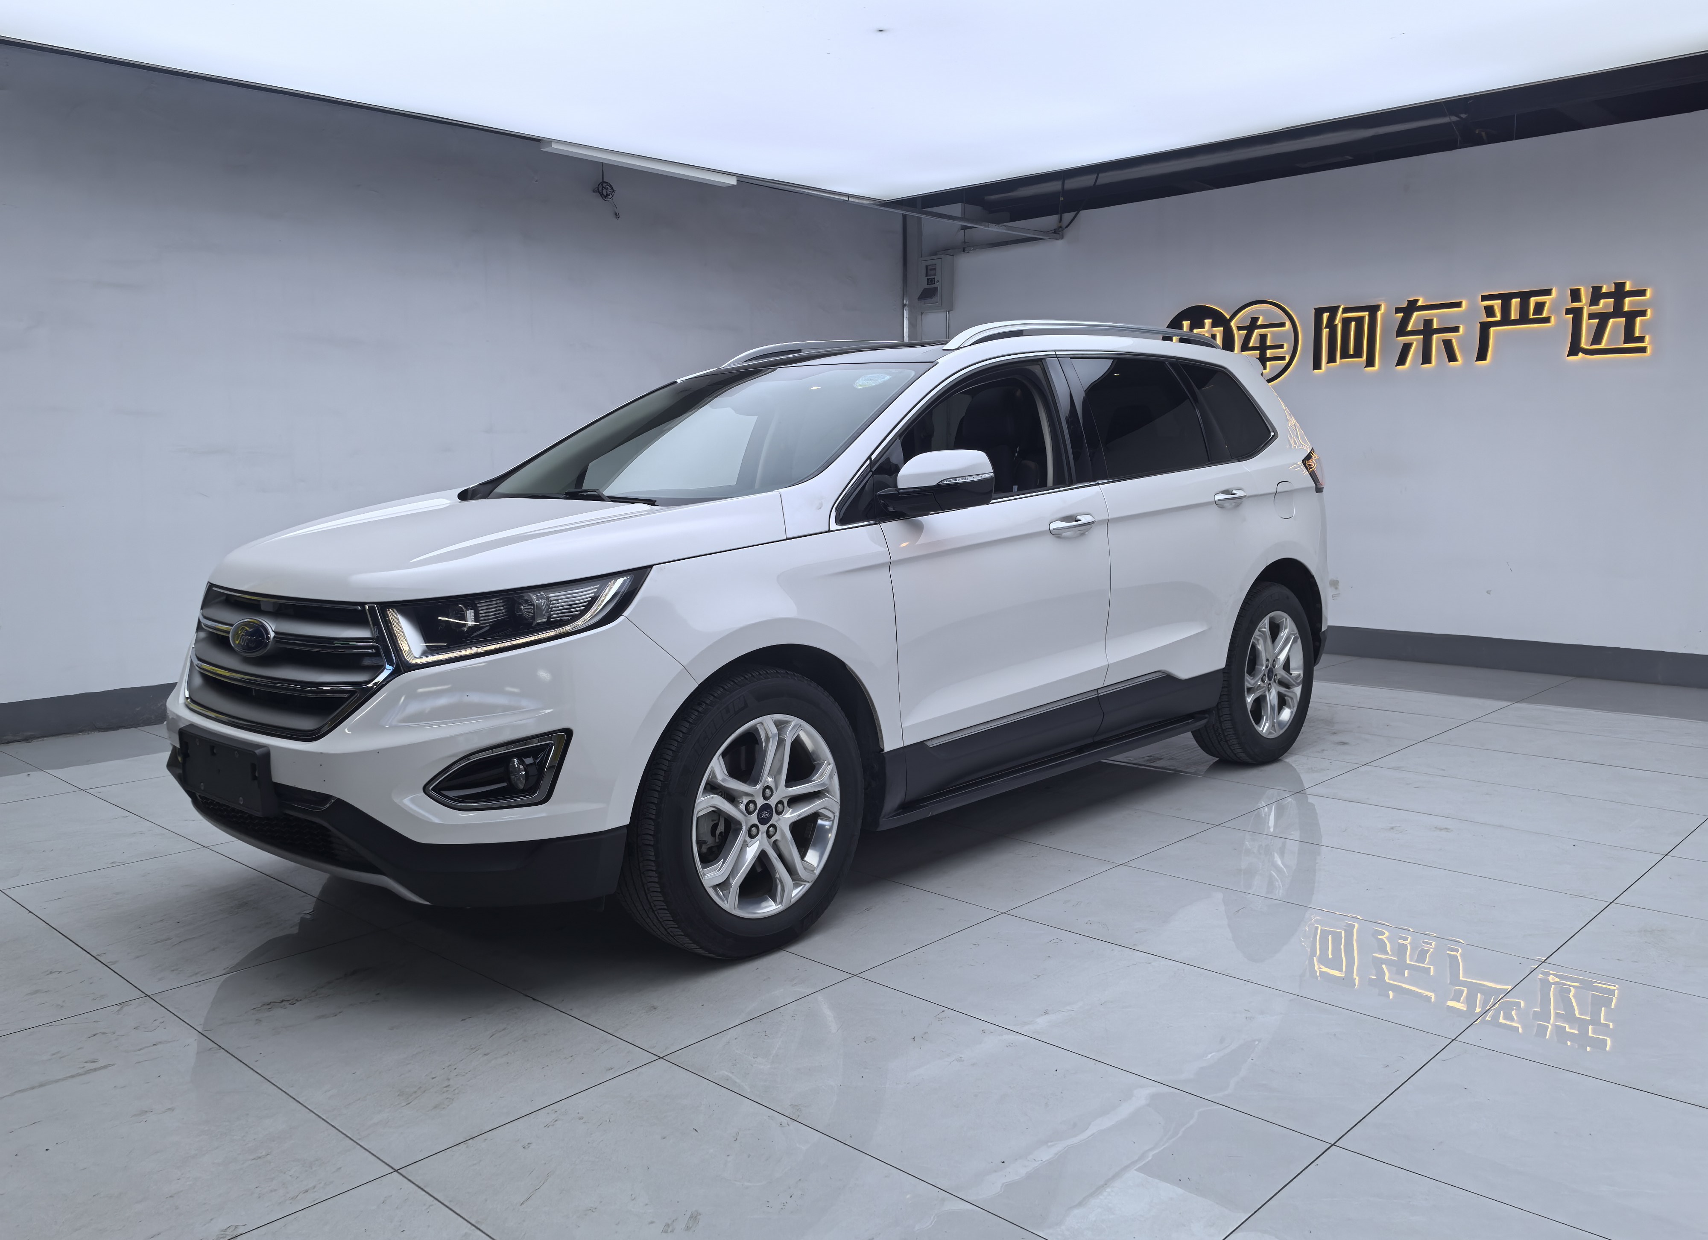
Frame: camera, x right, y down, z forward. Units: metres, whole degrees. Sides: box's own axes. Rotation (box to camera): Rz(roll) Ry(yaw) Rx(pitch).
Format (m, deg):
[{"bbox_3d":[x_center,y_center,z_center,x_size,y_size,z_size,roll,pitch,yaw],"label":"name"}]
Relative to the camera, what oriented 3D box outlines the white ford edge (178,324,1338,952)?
[{"bbox_3d":[0.079,-0.214,5.060,2.000,1.735,4.870,6,9,43],"label":"white ford edge"}]

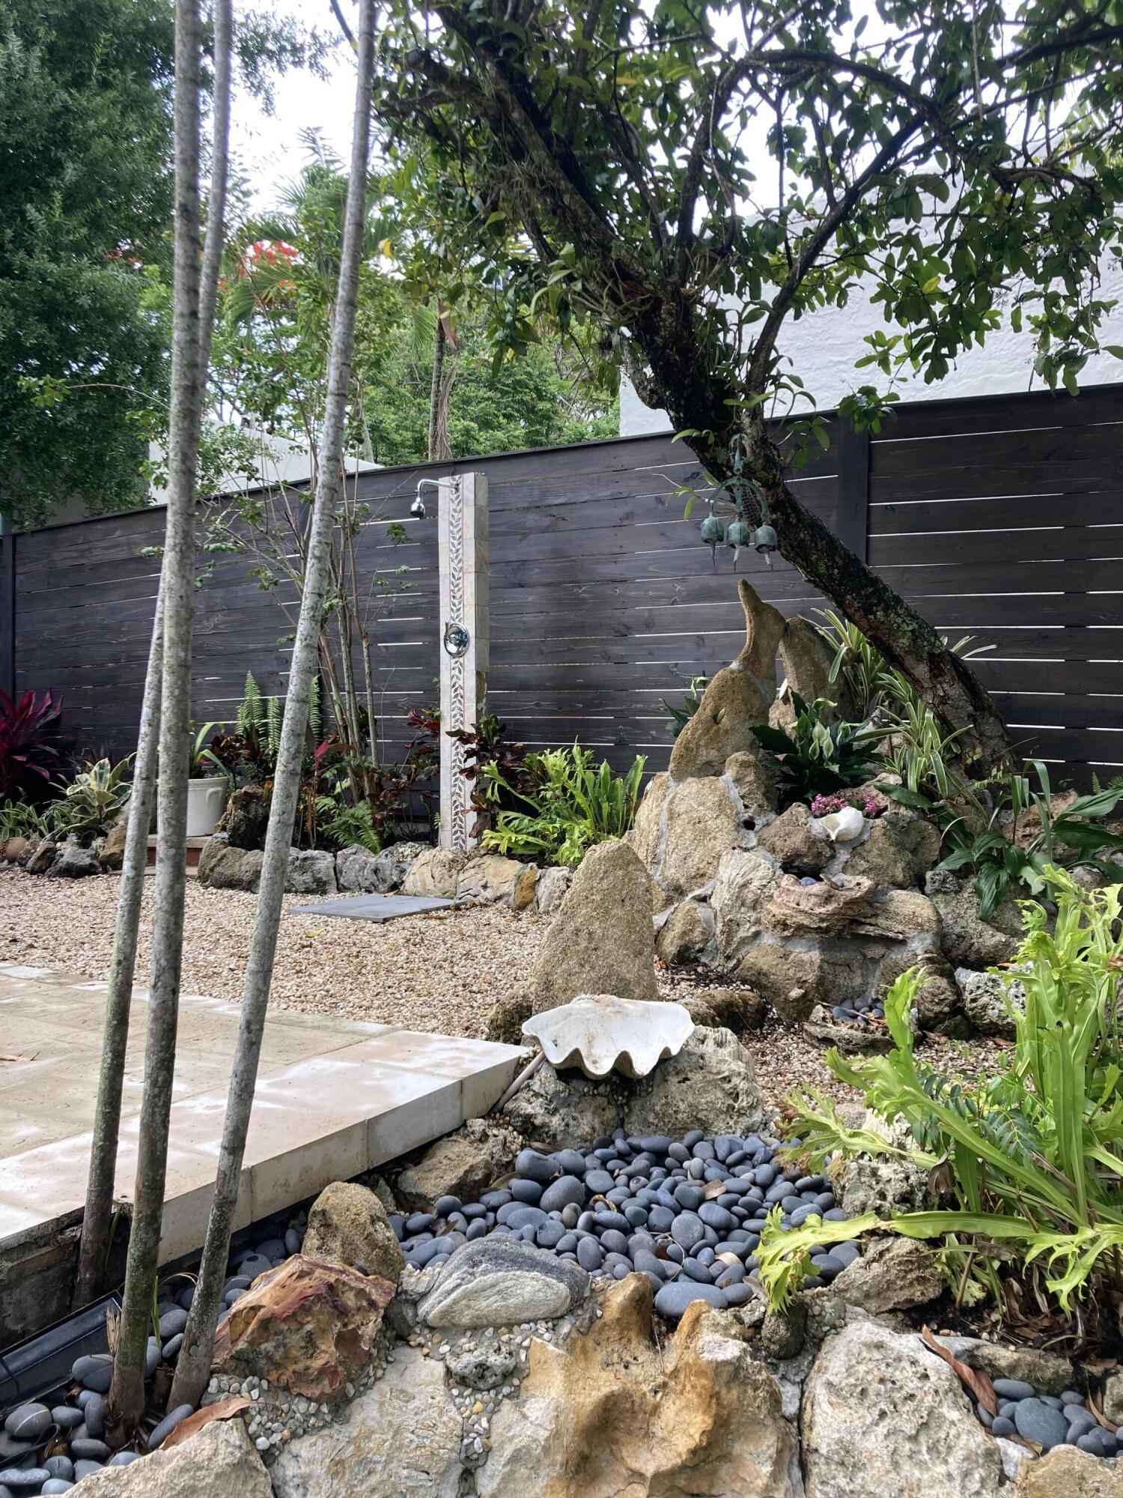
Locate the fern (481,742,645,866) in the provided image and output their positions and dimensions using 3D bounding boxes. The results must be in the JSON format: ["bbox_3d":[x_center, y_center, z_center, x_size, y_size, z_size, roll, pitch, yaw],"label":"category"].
[{"bbox_3d":[0.006,0.260,6.168,0.780,0.620,0.650,0,3,0],"label":"fern"}]

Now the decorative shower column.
[{"bbox_3d":[-0.473,-0.403,5.800,0.225,1.840,0.120,0,1,36],"label":"decorative shower column"}]

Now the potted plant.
[{"bbox_3d":[-2.045,0.156,6.780,0.380,0.625,0.380,0,1,-17],"label":"potted plant"}]

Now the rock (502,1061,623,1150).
[{"bbox_3d":[0.004,0.796,2.720,0.260,0.190,0.220,0,1,0],"label":"rock"}]

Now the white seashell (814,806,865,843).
[{"bbox_3d":[0.809,0.218,3.520,0.140,0.100,0.120,0,1,13],"label":"white seashell"}]

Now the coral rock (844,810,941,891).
[{"bbox_3d":[1.124,0.339,4.140,0.320,0.260,0.280,0,3,0],"label":"coral rock"}]

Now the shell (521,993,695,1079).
[{"bbox_3d":[0.118,0.763,3.238,0.450,0.170,0.270,0,3,0],"label":"shell"}]

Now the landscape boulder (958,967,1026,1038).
[{"bbox_3d":[1.104,0.641,3.080,0.190,0.170,0.170,0,1,20],"label":"landscape boulder"}]

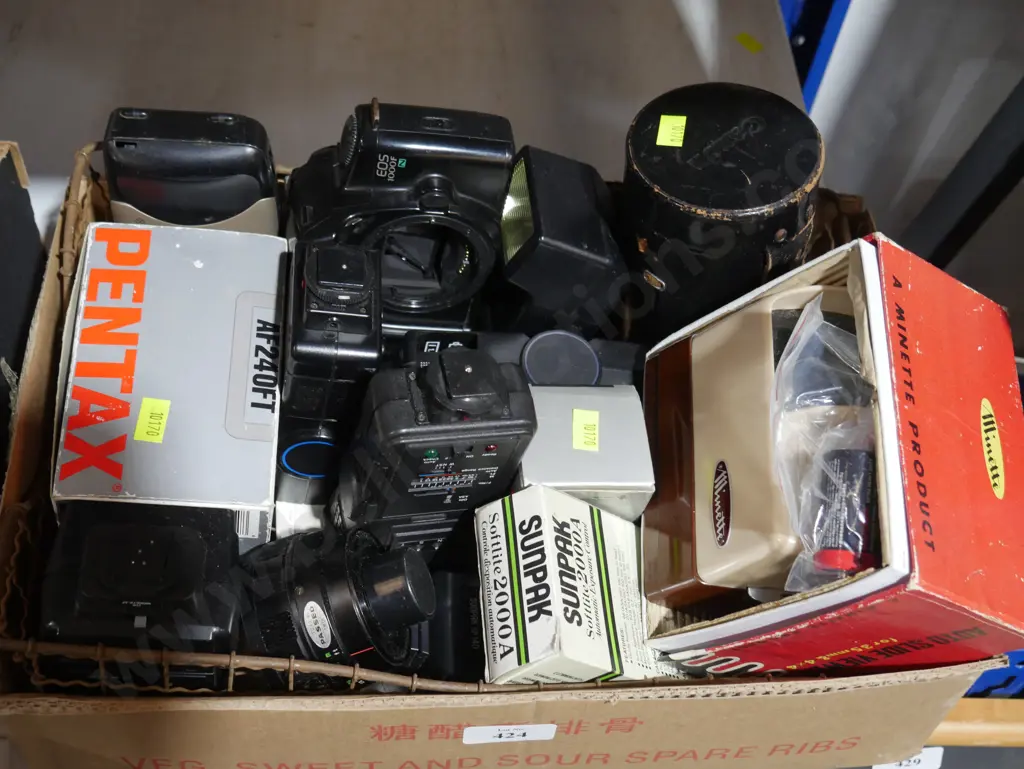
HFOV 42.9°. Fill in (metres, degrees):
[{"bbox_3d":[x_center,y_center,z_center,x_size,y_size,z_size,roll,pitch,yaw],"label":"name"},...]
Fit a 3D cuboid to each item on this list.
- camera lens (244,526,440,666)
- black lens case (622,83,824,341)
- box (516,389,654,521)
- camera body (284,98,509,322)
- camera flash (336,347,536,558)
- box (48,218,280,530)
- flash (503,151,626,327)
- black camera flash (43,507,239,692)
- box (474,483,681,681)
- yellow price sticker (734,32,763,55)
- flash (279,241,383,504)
[{"bbox_3d":[-0.068,0.089,0.522,0.072,0.061,0.061,-25,53,15],"label":"camera lens"},{"bbox_3d":[0.102,-0.070,0.684,0.096,0.145,0.096,0,53,0],"label":"black lens case"},{"bbox_3d":[0.034,0.050,0.639,0.059,0.090,0.060,-2,53,-2],"label":"box"},{"bbox_3d":[-0.062,-0.072,0.654,0.100,0.148,0.067,4,48,-11],"label":"camera body"},{"bbox_3d":[-0.037,0.018,0.559,0.070,0.110,0.055,-3,59,-16],"label":"camera flash"},{"bbox_3d":[-0.158,0.007,0.620,0.092,0.075,0.142,3,60,-11],"label":"box"},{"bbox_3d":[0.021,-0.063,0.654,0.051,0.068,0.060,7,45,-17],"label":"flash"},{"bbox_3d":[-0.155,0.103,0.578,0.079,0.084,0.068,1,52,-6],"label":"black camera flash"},{"bbox_3d":[0.036,0.104,0.612,0.040,0.106,0.081,-27,54,32],"label":"box"},{"bbox_3d":[0.175,-0.252,0.960,0.012,0.001,0.022,-29,58,-20],"label":"yellow price sticker"},{"bbox_3d":[-0.083,-0.009,0.580,0.042,0.116,0.058,5,53,-13],"label":"flash"}]

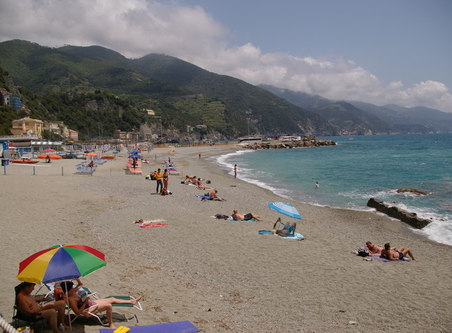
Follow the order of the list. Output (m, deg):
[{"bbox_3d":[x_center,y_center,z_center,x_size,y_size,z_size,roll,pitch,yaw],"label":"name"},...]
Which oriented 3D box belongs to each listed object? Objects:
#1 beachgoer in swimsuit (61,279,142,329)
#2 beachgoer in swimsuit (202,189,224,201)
[{"bbox_3d":[-2.590,2.861,7.800,1.500,0.880,0.620,-1,5,-6],"label":"beachgoer in swimsuit"},{"bbox_3d":[-0.688,1.996,25.800,1.150,0.740,0.600,0,5,11],"label":"beachgoer in swimsuit"}]

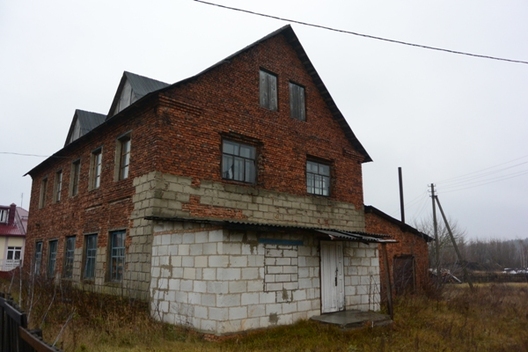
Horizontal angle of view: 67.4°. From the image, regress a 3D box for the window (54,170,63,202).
[{"bbox_3d":[-9.640,0.490,18.565,0.150,1.563,0.899,11,-17,-42],"label":"window"}]

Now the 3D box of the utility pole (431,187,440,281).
[{"bbox_3d":[12.871,4.209,29.650,0.280,7.280,0.280,-5,-13,23],"label":"utility pole"}]

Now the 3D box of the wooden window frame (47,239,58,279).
[{"bbox_3d":[-9.452,3.705,17.700,0.150,1.649,1.249,11,-17,-42],"label":"wooden window frame"}]

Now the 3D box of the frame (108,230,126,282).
[{"bbox_3d":[-4.777,2.602,12.915,0.150,1.649,1.141,11,-17,-42],"label":"frame"}]

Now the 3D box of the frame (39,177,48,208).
[{"bbox_3d":[-11.190,0.837,20.112,0.150,1.572,1.012,11,-17,-42],"label":"frame"}]

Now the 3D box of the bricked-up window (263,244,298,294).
[{"bbox_3d":[0.417,2.357,10.181,1.253,1.120,0.180,11,-17,-42],"label":"bricked-up window"}]

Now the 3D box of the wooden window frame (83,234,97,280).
[{"bbox_3d":[-6.398,2.974,14.577,0.150,1.650,1.257,11,-17,-42],"label":"wooden window frame"}]

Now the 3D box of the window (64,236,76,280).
[{"bbox_3d":[-7.940,3.309,16.161,0.150,1.699,1.292,11,-17,-42],"label":"window"}]

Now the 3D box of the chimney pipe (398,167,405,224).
[{"bbox_3d":[8.148,1.125,23.421,0.190,3.425,0.190,11,-17,-42],"label":"chimney pipe"}]

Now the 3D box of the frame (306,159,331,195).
[{"bbox_3d":[2.412,0.138,17.241,1.627,1.451,0.150,11,-17,-42],"label":"frame"}]

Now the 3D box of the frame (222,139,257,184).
[{"bbox_3d":[-0.840,-0.482,14.235,1.649,1.471,0.150,11,-17,-42],"label":"frame"}]

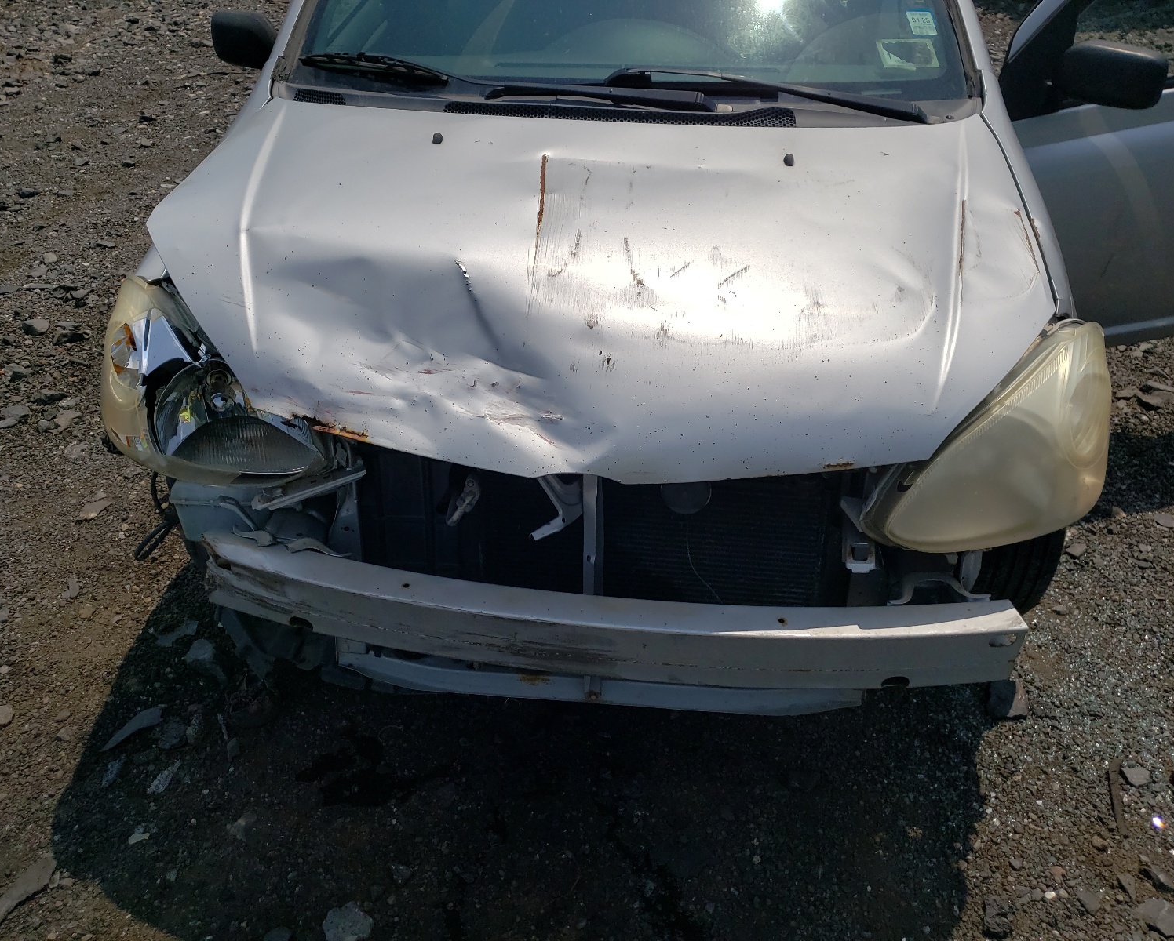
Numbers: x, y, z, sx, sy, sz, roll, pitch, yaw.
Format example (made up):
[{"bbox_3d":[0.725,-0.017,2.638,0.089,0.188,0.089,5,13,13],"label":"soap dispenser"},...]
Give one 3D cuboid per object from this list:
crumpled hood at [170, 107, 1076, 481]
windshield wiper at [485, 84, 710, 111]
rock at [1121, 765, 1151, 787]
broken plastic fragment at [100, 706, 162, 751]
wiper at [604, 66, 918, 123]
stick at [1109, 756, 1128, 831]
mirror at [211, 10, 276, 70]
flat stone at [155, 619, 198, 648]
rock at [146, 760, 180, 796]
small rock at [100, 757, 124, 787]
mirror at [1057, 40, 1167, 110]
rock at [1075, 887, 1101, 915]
[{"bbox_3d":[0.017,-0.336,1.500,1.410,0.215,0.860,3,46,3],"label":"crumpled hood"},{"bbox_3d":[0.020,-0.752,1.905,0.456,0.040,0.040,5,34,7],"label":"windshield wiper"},{"bbox_3d":[1.012,0.564,1.738,0.043,0.023,0.035,-1,37,-2],"label":"rock"},{"bbox_3d":[-0.878,0.503,1.823,0.128,0.022,0.048,-27,43,-34],"label":"broken plastic fragment"},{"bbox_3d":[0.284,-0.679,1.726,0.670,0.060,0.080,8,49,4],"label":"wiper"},{"bbox_3d":[0.963,0.589,1.708,0.021,0.015,0.165,13,38,15],"label":"stick"},{"bbox_3d":[-0.785,-1.030,2.262,0.185,0.130,0.110,1,34,2],"label":"mirror"},{"bbox_3d":[-0.878,0.359,2.039,0.059,0.018,0.093,21,39,28],"label":"flat stone"},{"bbox_3d":[-0.786,0.571,1.752,0.029,0.018,0.069,7,39,9],"label":"rock"},{"bbox_3d":[-0.868,0.554,1.726,0.024,0.015,0.060,8,37,9],"label":"small rock"},{"bbox_3d":[1.088,-0.828,1.966,0.110,0.130,0.185,-10,35,-14],"label":"mirror"},{"bbox_3d":[0.822,0.707,1.547,0.036,0.020,0.039,-1,37,-2],"label":"rock"}]

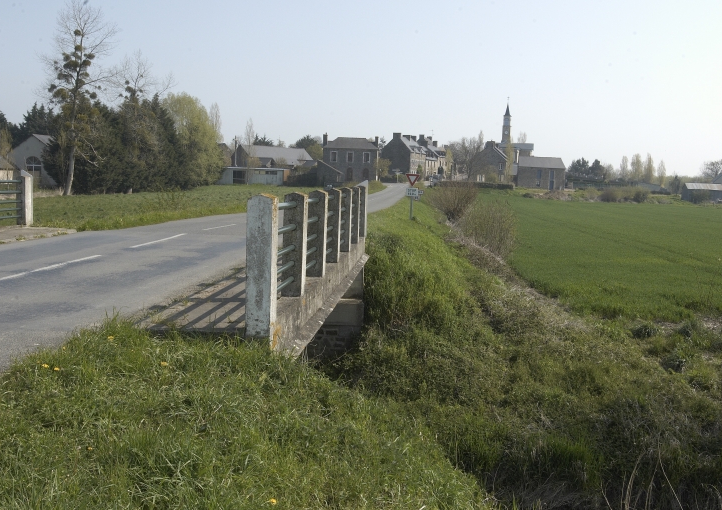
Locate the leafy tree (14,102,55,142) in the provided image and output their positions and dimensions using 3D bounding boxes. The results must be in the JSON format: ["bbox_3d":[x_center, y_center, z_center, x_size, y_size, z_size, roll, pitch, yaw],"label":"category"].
[{"bbox_3d":[-47.631,-16.558,115.000,6.000,11.300,5.500,2,6,0],"label":"leafy tree"}]

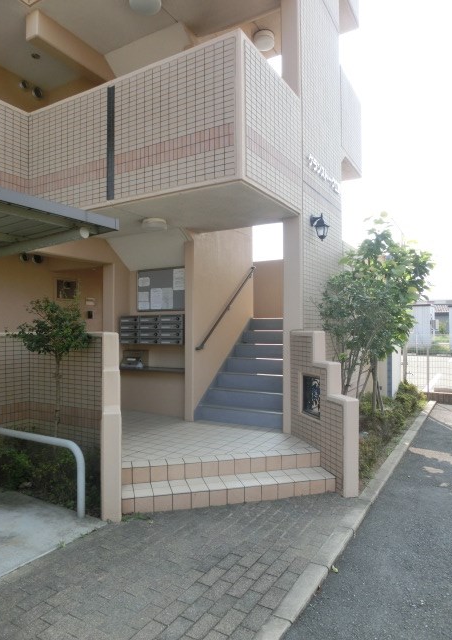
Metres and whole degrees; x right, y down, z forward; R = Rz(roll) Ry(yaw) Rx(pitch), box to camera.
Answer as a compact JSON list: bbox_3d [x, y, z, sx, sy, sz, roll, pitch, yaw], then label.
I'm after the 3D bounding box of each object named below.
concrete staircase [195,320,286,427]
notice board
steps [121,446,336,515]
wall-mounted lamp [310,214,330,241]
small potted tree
[{"bbox_3d":[0.589,0.638,6.152,1.260,1.335,1.580,-1,-1,31],"label":"concrete staircase"},{"bbox_3d":[-0.923,-0.429,6.287,0.900,0.610,0.030,-1,-1,31],"label":"notice board"},{"bbox_3d":[0.026,1.422,3.980,1.870,0.290,0.430,0,-1,-14],"label":"steps"},{"bbox_3d":[1.090,-1.078,5.138,0.215,0.330,0.180,-1,-1,31],"label":"wall-mounted lamp"},{"bbox_3d":[-1.776,0.563,4.493,0.800,1.600,0.780,0,-1,0],"label":"small potted tree"}]

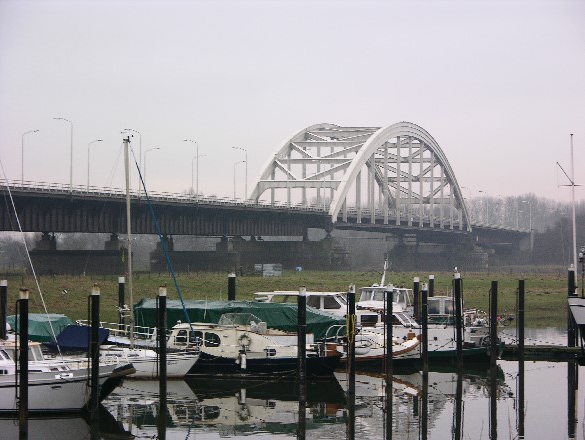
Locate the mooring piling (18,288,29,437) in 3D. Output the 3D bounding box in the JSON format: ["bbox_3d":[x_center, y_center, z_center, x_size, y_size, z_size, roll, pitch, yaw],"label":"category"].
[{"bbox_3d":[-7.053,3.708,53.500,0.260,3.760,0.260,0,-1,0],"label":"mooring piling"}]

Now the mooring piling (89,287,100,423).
[{"bbox_3d":[-6.020,4.150,62.000,0.270,4.250,0.270,0,-1,23],"label":"mooring piling"}]

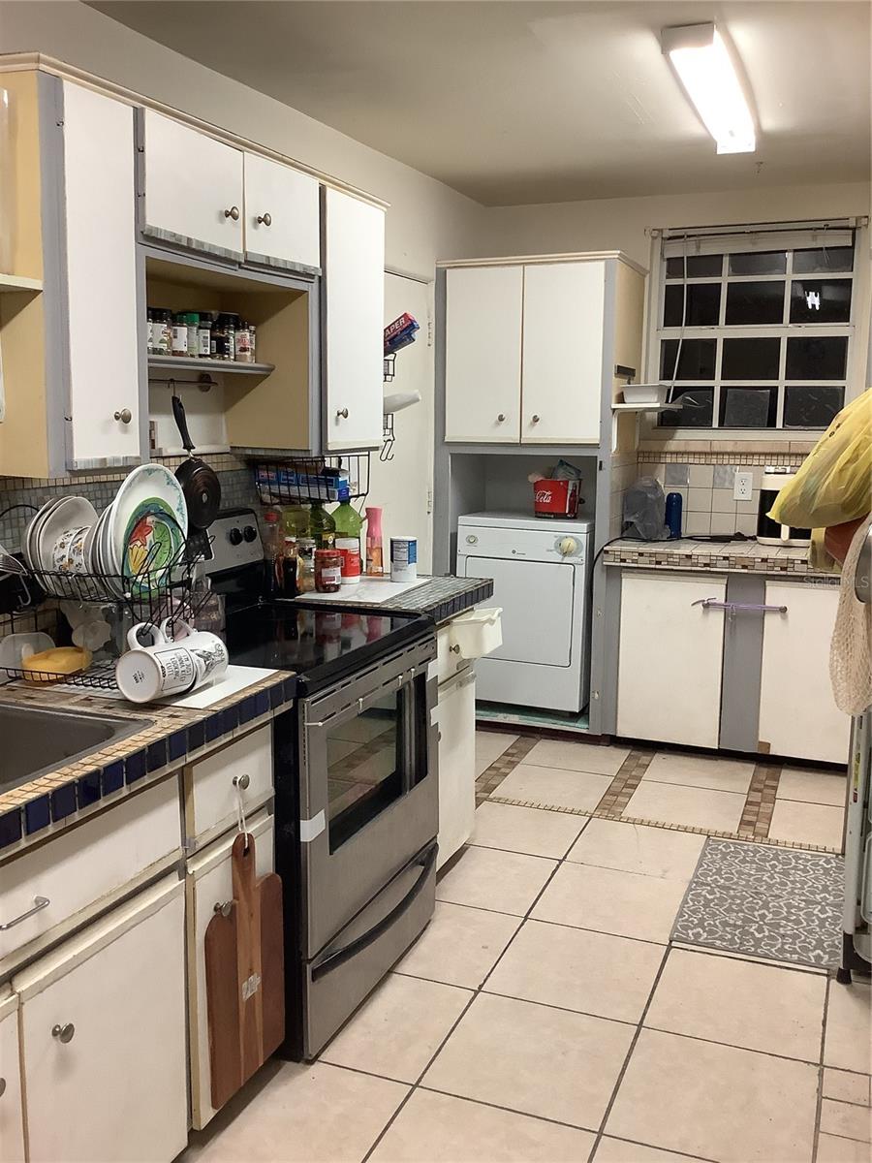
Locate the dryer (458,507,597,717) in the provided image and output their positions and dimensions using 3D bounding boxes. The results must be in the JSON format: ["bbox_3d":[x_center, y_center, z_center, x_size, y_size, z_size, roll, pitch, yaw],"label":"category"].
[{"bbox_3d":[0.466,0.126,4.943,0.596,0.886,0.501,4,10,21],"label":"dryer"}]

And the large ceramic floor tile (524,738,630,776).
[{"bbox_3d":[0.609,0.756,4.471,0.402,0.010,0.372,4,10,21],"label":"large ceramic floor tile"}]

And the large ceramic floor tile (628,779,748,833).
[{"bbox_3d":[0.948,0.847,3.928,0.409,0.010,0.397,4,10,21],"label":"large ceramic floor tile"}]

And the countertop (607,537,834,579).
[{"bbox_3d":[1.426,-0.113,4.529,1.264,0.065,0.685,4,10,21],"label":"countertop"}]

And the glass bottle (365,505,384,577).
[{"bbox_3d":[-0.211,-0.136,3.572,0.061,0.230,0.061,4,10,21],"label":"glass bottle"}]

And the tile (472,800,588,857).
[{"bbox_3d":[0.300,0.871,3.635,0.400,0.010,0.400,4,10,22],"label":"tile"}]

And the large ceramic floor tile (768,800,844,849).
[{"bbox_3d":[1.440,0.892,3.791,0.407,0.012,0.391,4,10,21],"label":"large ceramic floor tile"}]

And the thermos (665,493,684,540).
[{"bbox_3d":[1.108,-0.304,4.840,0.071,0.211,0.071,4,10,21],"label":"thermos"}]

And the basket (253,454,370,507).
[{"bbox_3d":[-0.388,-0.328,3.312,0.244,0.145,0.311,4,10,21],"label":"basket"}]

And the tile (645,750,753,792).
[{"bbox_3d":[1.066,0.780,4.214,0.405,0.010,0.380,4,10,22],"label":"tile"}]

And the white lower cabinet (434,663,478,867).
[{"bbox_3d":[-0.213,0.560,3.322,0.570,0.560,0.440,4,10,22],"label":"white lower cabinet"}]

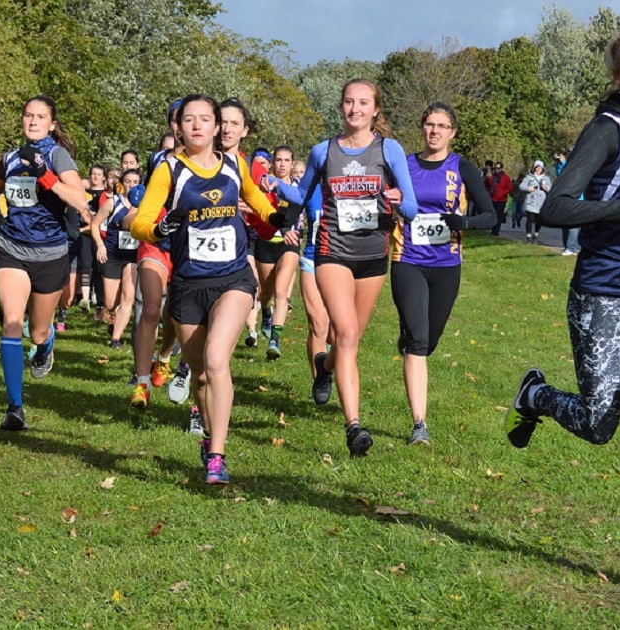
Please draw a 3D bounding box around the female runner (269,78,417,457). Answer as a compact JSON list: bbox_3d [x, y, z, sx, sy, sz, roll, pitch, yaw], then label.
[{"bbox_3d":[0.150,-0.217,6.786,0.620,1.694,0.800,0,4,-3],"label":"female runner"}]

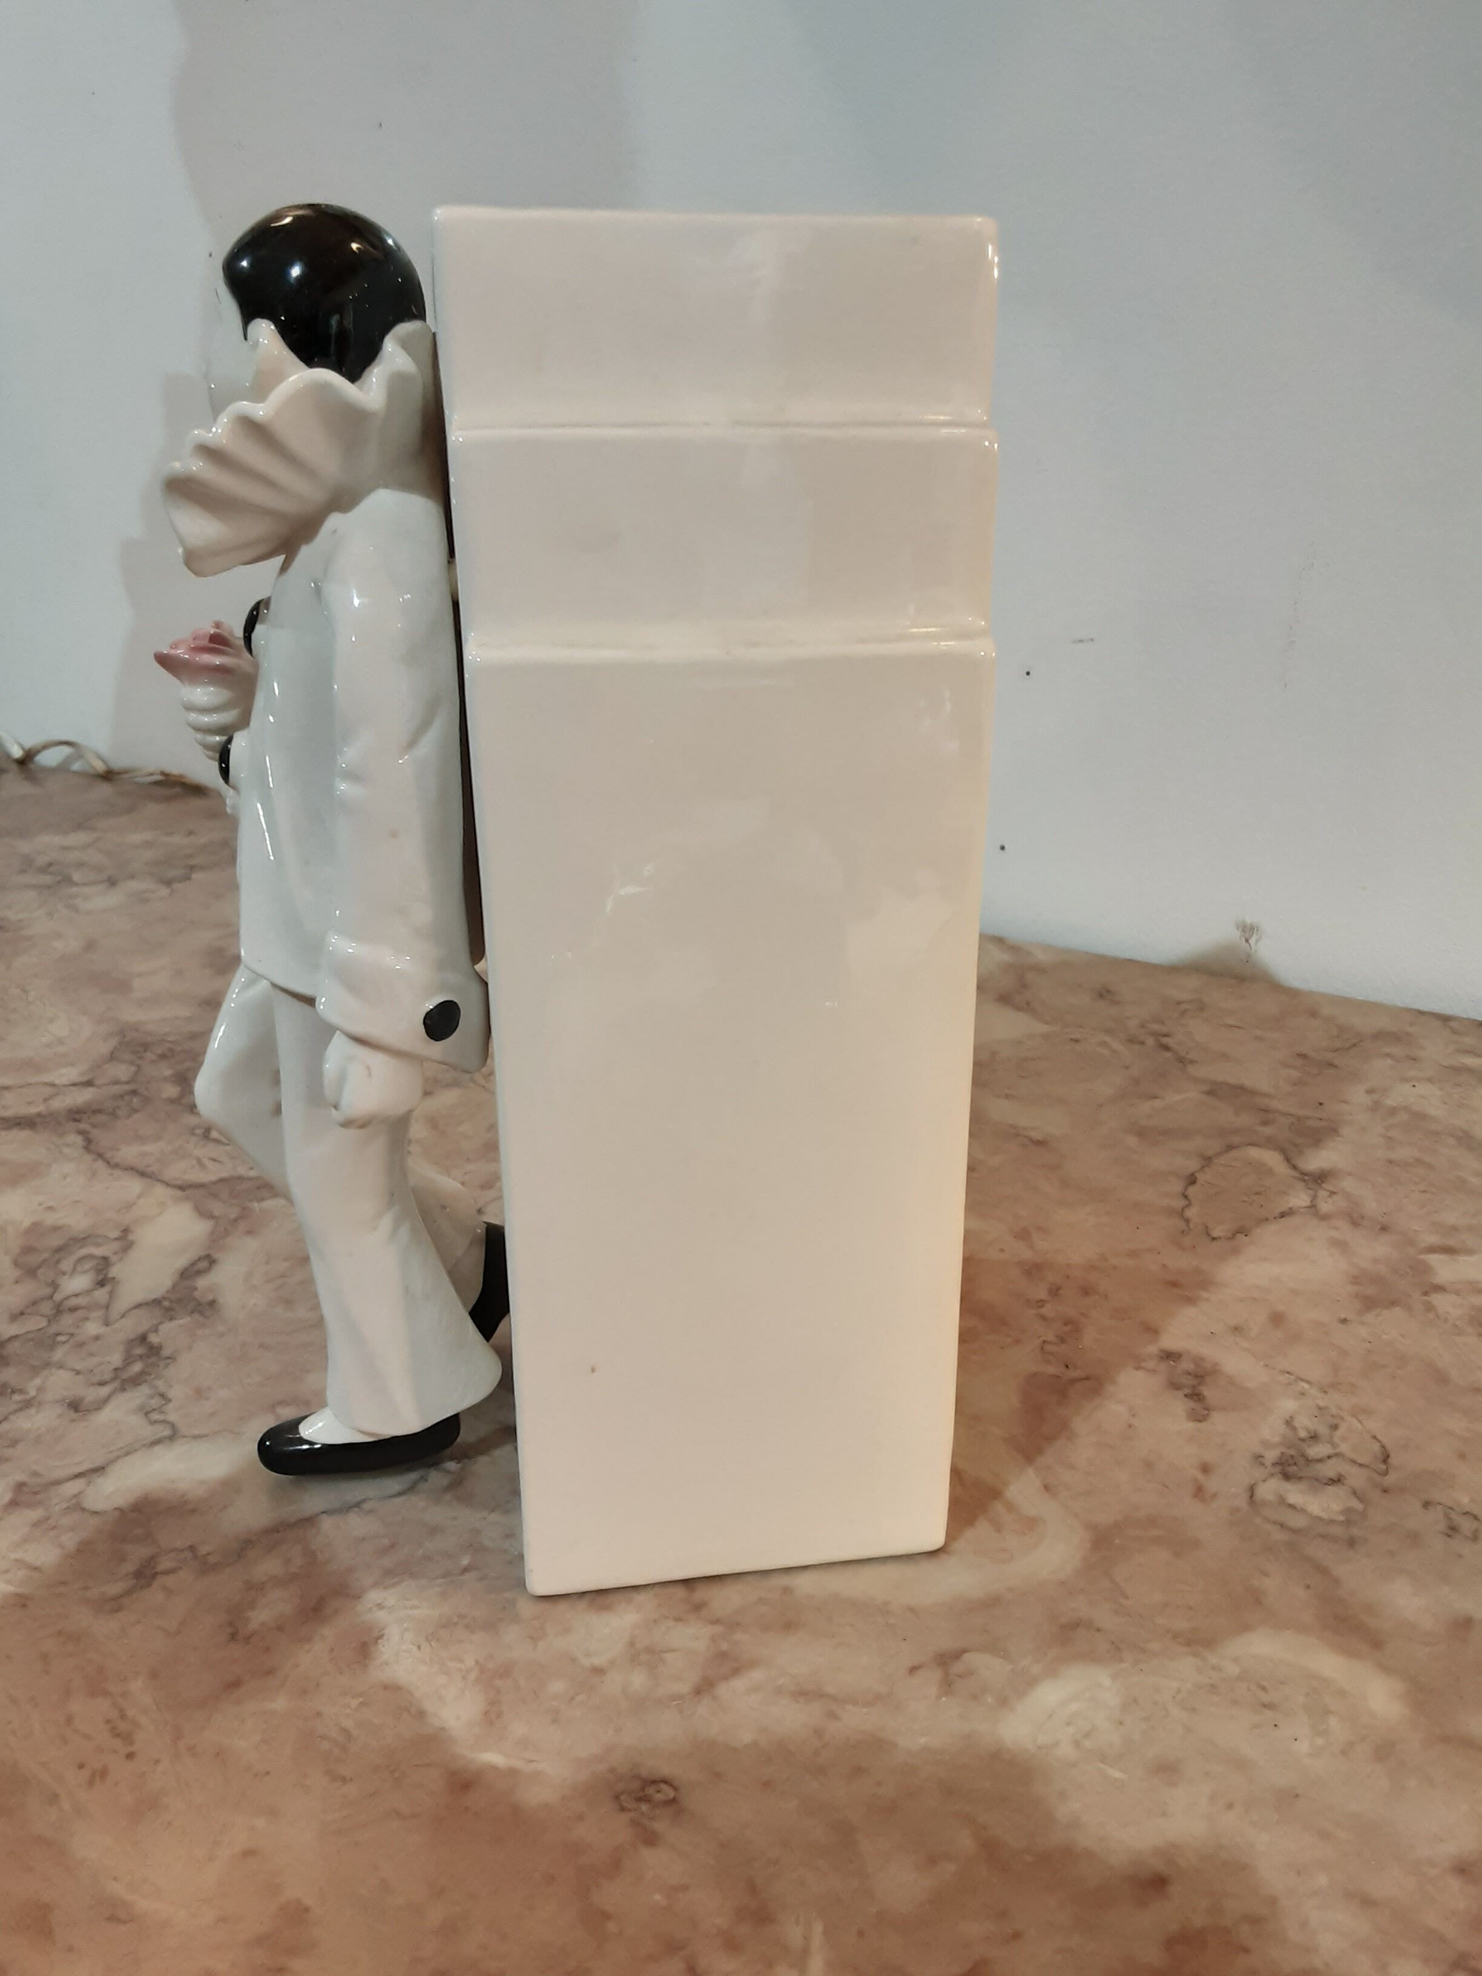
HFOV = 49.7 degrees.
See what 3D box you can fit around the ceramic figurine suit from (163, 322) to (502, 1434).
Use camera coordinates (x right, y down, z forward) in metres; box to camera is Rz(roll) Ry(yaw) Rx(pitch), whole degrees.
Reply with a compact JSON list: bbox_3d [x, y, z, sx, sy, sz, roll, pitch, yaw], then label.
[{"bbox_3d":[-0.098,-0.016,0.380,0.072,0.266,0.090,-3,21,-8],"label":"ceramic figurine suit"}]

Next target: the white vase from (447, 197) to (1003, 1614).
[{"bbox_3d":[-0.010,-0.023,0.392,0.100,0.292,0.140,-3,21,-8],"label":"white vase"}]

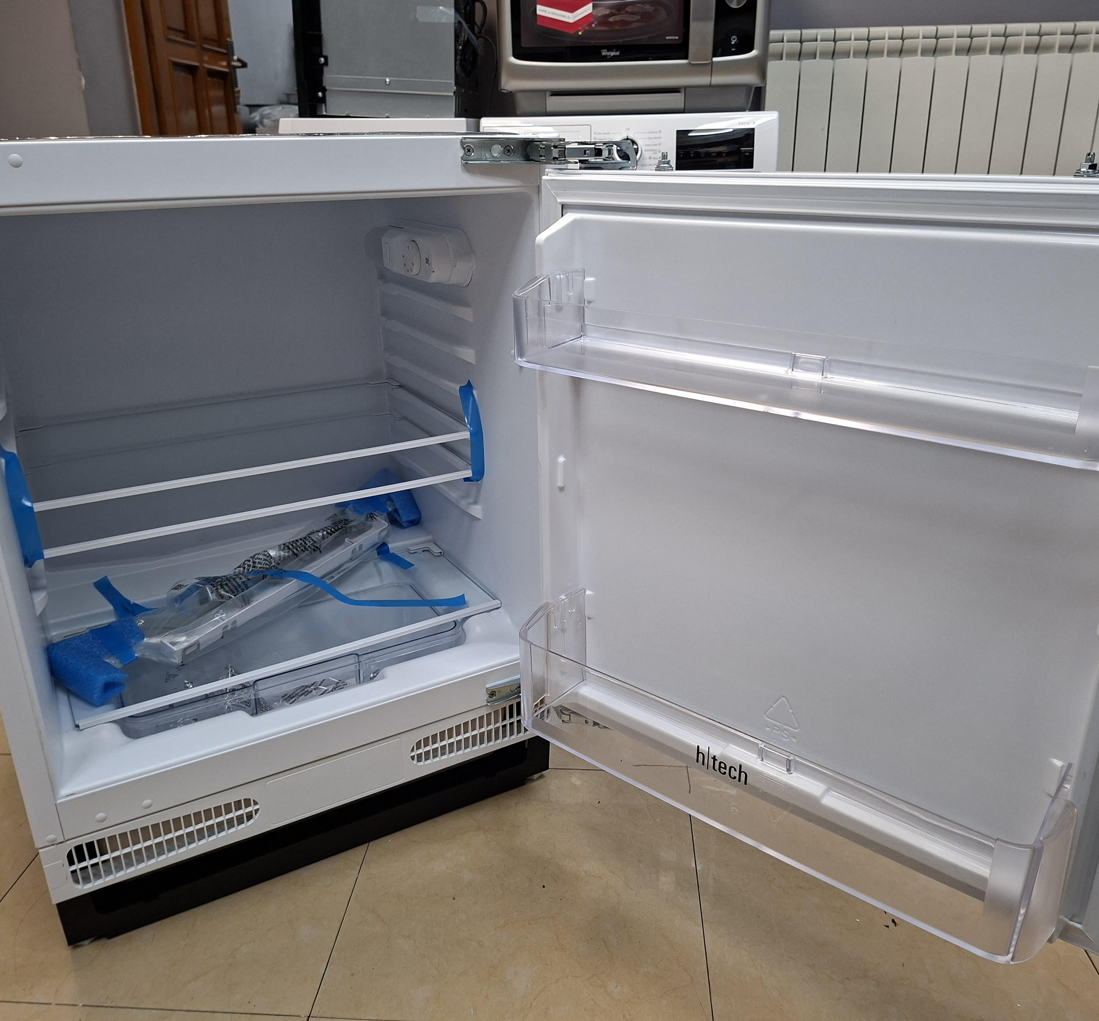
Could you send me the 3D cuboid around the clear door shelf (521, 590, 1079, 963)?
[{"bbox_3d":[0.185,0.207,0.813,0.497,0.126,0.103,16,27,37],"label":"clear door shelf"}]

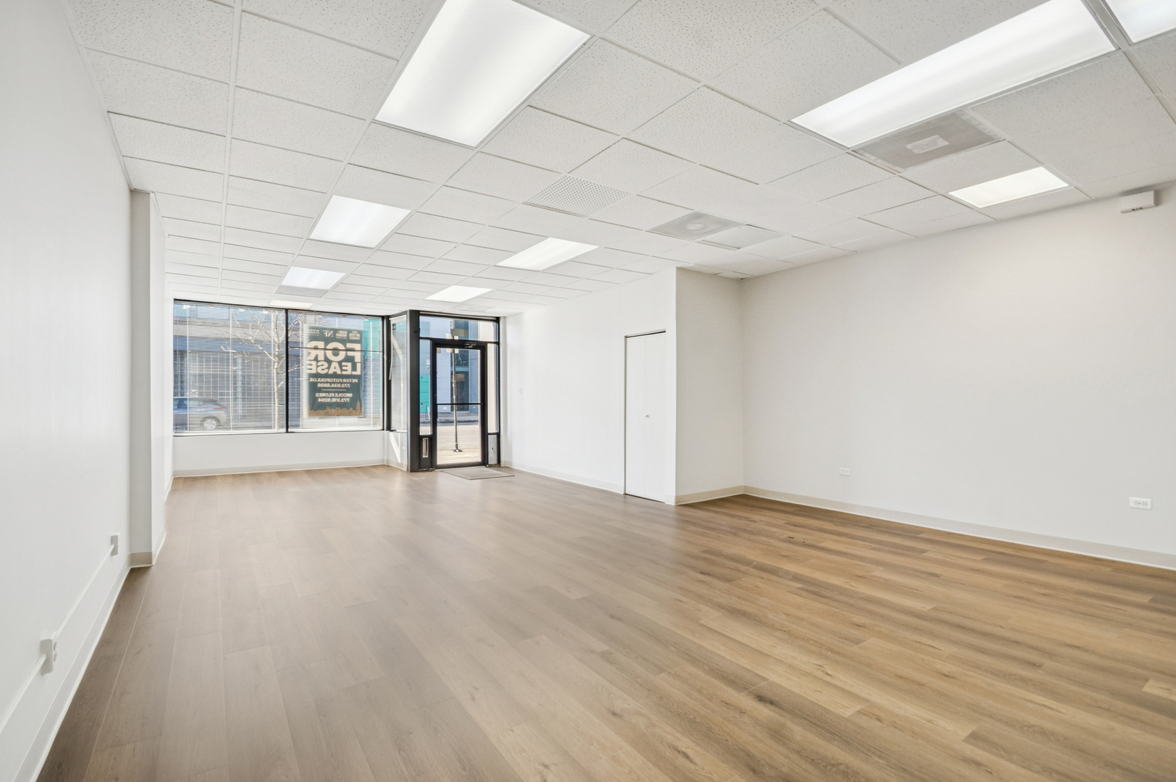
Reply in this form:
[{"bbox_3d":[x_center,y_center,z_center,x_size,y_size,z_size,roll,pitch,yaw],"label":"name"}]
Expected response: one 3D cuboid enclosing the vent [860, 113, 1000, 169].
[{"bbox_3d":[2.088,-1.533,3.022,0.580,0.040,0.580,0,-1,-34],"label":"vent"}]

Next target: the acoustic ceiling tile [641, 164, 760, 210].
[{"bbox_3d":[0.809,-1.488,3.603,0.600,0.020,0.600,0,-1,-34],"label":"acoustic ceiling tile"}]

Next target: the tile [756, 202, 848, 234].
[{"bbox_3d":[1.883,-1.505,4.314,0.600,0.022,0.600,0,-1,-34],"label":"tile"}]

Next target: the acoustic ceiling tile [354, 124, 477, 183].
[{"bbox_3d":[-1.063,-1.406,2.929,0.600,0.020,0.600,-1,1,-35],"label":"acoustic ceiling tile"}]

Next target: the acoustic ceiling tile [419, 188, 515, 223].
[{"bbox_3d":[-0.965,-1.488,3.918,0.600,0.025,0.600,0,-1,-35],"label":"acoustic ceiling tile"}]

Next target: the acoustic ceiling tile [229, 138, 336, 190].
[{"bbox_3d":[-2.021,-1.492,3.252,0.600,0.025,0.600,0,-1,-35],"label":"acoustic ceiling tile"}]

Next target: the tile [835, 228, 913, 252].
[{"bbox_3d":[2.795,-1.465,4.774,0.440,0.020,0.600,0,-1,-34],"label":"tile"}]

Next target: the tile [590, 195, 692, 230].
[{"bbox_3d":[0.430,-1.433,3.953,0.600,0.020,0.600,-1,1,-35],"label":"tile"}]

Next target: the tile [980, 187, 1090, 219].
[{"bbox_3d":[3.622,-1.521,3.964,0.430,0.022,0.600,0,-1,-34],"label":"tile"}]

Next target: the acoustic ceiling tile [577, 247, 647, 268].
[{"bbox_3d":[0.237,-1.440,5.310,0.600,0.020,0.600,-1,1,-35],"label":"acoustic ceiling tile"}]

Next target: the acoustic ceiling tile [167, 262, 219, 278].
[{"bbox_3d":[-4.623,-1.411,5.726,0.500,0.020,0.600,0,-1,-34],"label":"acoustic ceiling tile"}]

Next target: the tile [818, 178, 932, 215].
[{"bbox_3d":[2.138,-1.445,3.650,0.600,0.020,0.600,-1,1,-35],"label":"tile"}]

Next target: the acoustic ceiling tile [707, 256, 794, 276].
[{"bbox_3d":[1.845,-1.476,5.693,0.600,0.025,0.600,0,-1,-35],"label":"acoustic ceiling tile"}]

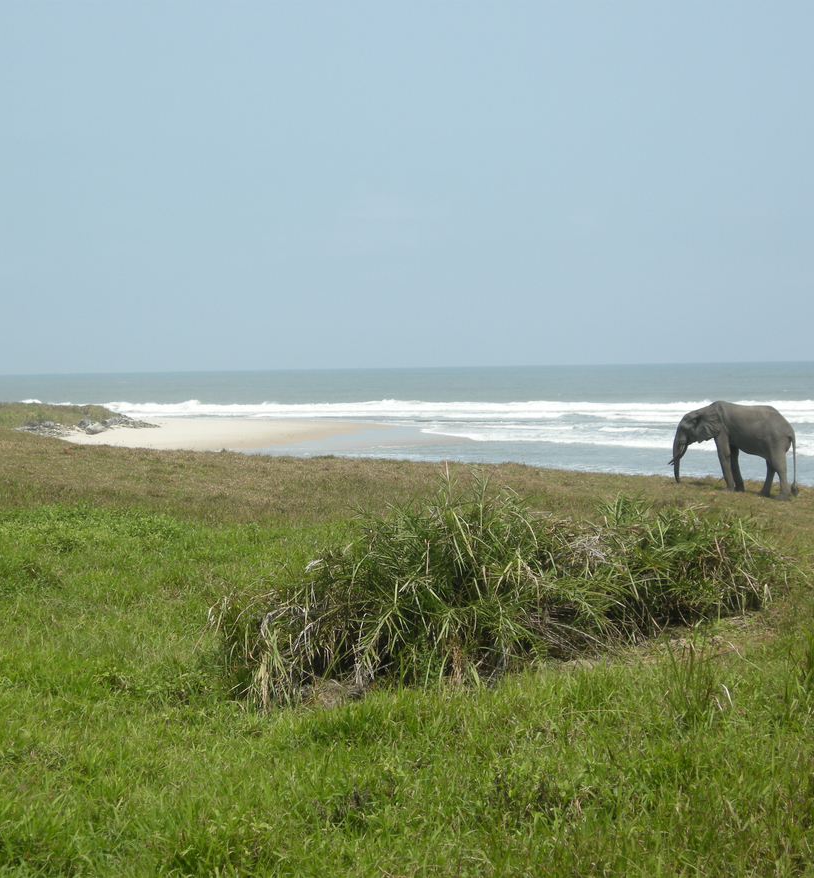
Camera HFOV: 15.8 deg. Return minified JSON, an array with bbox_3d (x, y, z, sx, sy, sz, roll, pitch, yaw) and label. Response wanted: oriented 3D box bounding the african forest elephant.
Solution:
[{"bbox_3d":[7.676,0.261,69.000,2.937,2.249,1.012,-1,1,12],"label":"african forest elephant"}]

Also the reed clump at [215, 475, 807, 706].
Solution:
[{"bbox_3d":[0.720,0.965,19.500,3.507,1.143,1.823,-2,2,-38],"label":"reed clump"}]

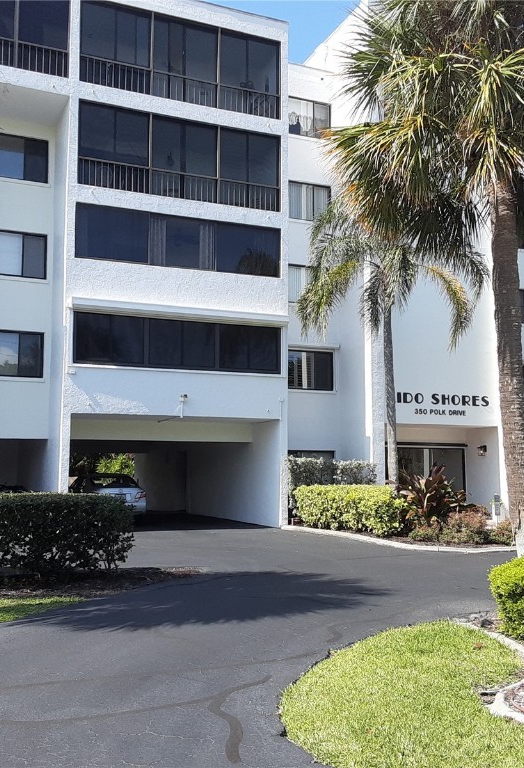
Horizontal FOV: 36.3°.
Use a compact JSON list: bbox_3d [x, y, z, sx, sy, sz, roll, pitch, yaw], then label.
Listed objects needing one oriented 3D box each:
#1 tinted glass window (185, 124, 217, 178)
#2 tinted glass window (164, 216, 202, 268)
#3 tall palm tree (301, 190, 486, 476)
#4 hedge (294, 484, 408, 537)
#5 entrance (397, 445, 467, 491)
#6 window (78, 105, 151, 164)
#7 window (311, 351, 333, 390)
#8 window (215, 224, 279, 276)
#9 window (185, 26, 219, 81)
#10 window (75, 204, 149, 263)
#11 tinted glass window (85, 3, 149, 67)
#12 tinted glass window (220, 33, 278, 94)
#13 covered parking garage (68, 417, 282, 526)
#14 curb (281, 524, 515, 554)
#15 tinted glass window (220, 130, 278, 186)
[{"bbox_3d":[-1.649,-6.324,21.647,0.943,1.421,0.100,3,-6,-23],"label":"tinted glass window"},{"bbox_3d":[-2.138,-3.795,21.653,1.067,1.356,0.100,3,-7,-24],"label":"tinted glass window"},{"bbox_3d":[3.511,-0.766,22.073,5.200,9.280,5.000,0,-6,0],"label":"tall palm tree"},{"bbox_3d":[2.155,3.062,19.592,1.050,1.150,4.200,3,-7,-24],"label":"hedge"},{"bbox_3d":[5.932,3.306,27.956,3.137,2.172,0.346,3,-6,-23],"label":"entrance"},{"bbox_3d":[-3.903,-6.606,21.167,1.894,1.528,0.100,3,-7,-24],"label":"window"},{"bbox_3d":[1.907,-0.413,25.343,0.797,1.232,0.100,3,-7,-24],"label":"window"},{"bbox_3d":[-0.358,-3.683,21.953,1.927,1.376,0.100,3,-6,-23],"label":"window"},{"bbox_3d":[-1.629,-9.056,21.923,0.927,1.506,0.100,3,-6,-23],"label":"window"},{"bbox_3d":[-3.808,-3.830,20.462,1.873,1.390,0.100,3,-6,-23],"label":"window"},{"bbox_3d":[-3.807,-9.187,20.986,1.857,1.526,0.100,3,-6,-23],"label":"tinted glass window"},{"bbox_3d":[-0.342,-9.256,23.025,1.867,1.627,0.100,3,-7,-24],"label":"tinted glass window"},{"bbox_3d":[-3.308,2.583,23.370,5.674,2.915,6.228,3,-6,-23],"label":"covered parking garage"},{"bbox_3d":[2.735,3.520,18.592,2.000,0.140,7.500,3,-7,-24],"label":"curb"},{"bbox_3d":[-0.338,-6.427,22.729,1.843,1.484,0.100,3,-7,-24],"label":"tinted glass window"}]

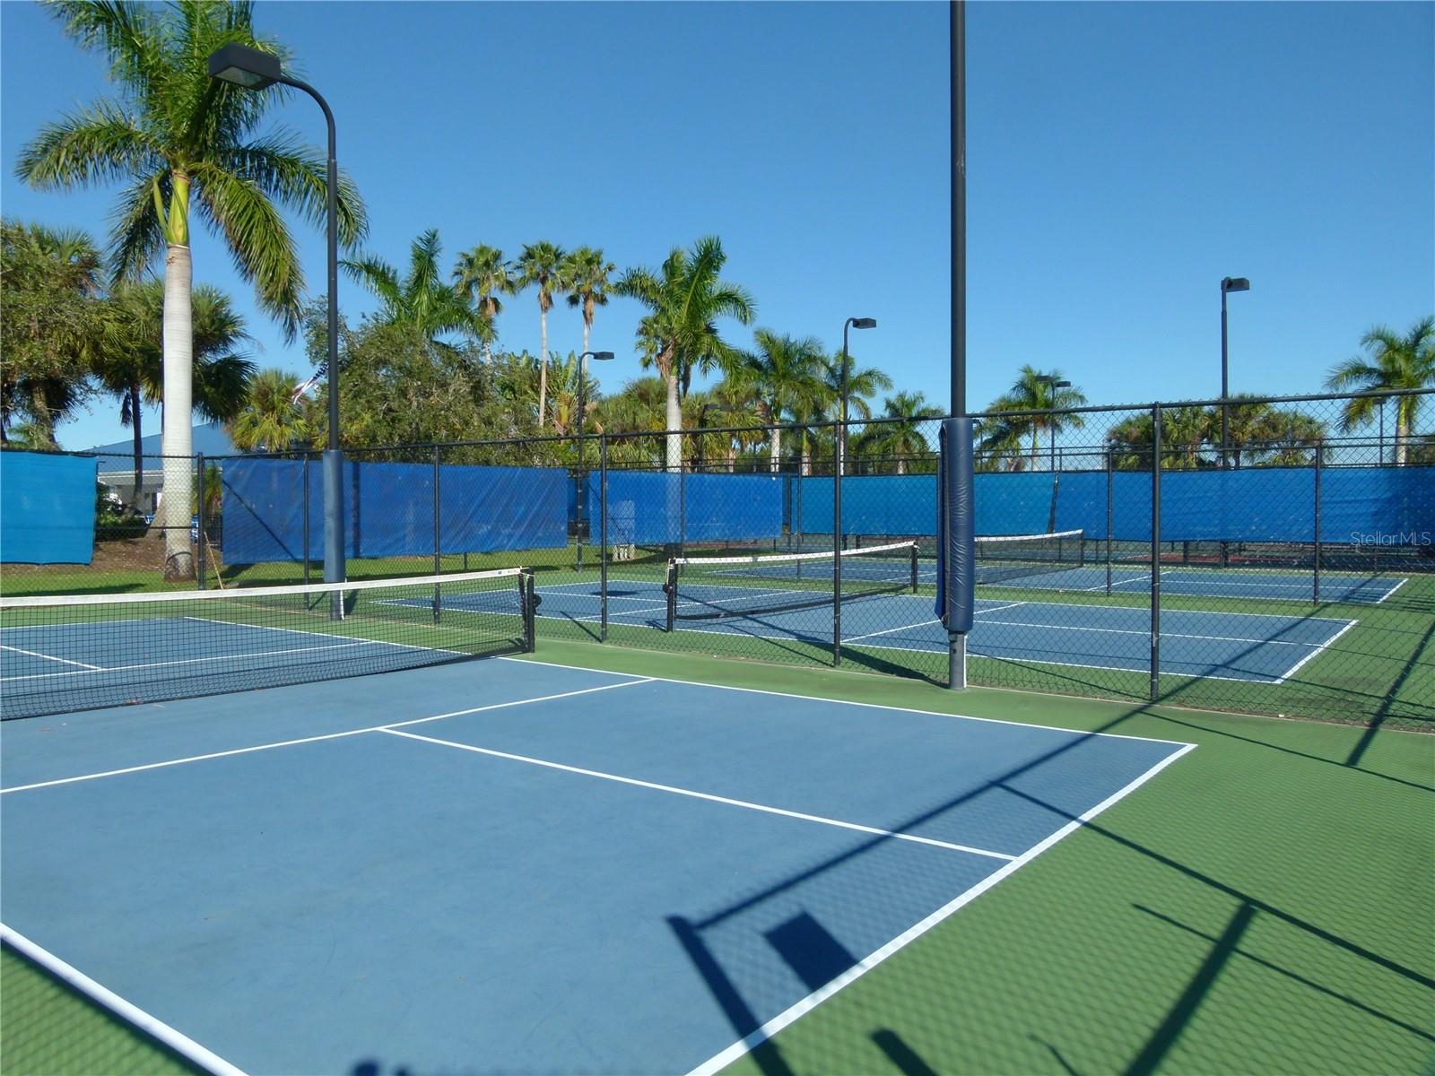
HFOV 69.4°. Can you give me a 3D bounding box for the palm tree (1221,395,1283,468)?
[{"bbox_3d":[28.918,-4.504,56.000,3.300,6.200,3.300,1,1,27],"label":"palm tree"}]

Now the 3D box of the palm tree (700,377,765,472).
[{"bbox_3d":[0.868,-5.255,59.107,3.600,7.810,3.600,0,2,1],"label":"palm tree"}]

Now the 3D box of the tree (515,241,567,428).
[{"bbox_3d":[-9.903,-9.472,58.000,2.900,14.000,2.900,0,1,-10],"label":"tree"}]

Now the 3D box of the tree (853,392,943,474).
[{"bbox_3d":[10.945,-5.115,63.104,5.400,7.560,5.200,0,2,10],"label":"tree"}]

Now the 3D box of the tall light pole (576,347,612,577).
[{"bbox_3d":[-4.357,-3.012,36.598,0.500,7.130,1.750,1,2,36],"label":"tall light pole"}]

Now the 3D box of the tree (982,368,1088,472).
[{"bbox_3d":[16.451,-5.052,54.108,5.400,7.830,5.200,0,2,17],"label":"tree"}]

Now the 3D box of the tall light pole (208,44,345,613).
[{"bbox_3d":[-5.786,-2.496,13.885,0.600,7.300,1.750,1,2,36],"label":"tall light pole"}]

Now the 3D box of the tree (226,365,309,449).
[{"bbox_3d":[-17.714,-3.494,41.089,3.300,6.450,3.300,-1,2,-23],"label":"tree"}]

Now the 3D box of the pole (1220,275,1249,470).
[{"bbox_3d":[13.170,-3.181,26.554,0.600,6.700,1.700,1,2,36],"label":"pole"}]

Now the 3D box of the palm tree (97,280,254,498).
[{"bbox_3d":[-14.885,-3.691,28.500,4.000,6.400,4.000,0,1,-28],"label":"palm tree"}]

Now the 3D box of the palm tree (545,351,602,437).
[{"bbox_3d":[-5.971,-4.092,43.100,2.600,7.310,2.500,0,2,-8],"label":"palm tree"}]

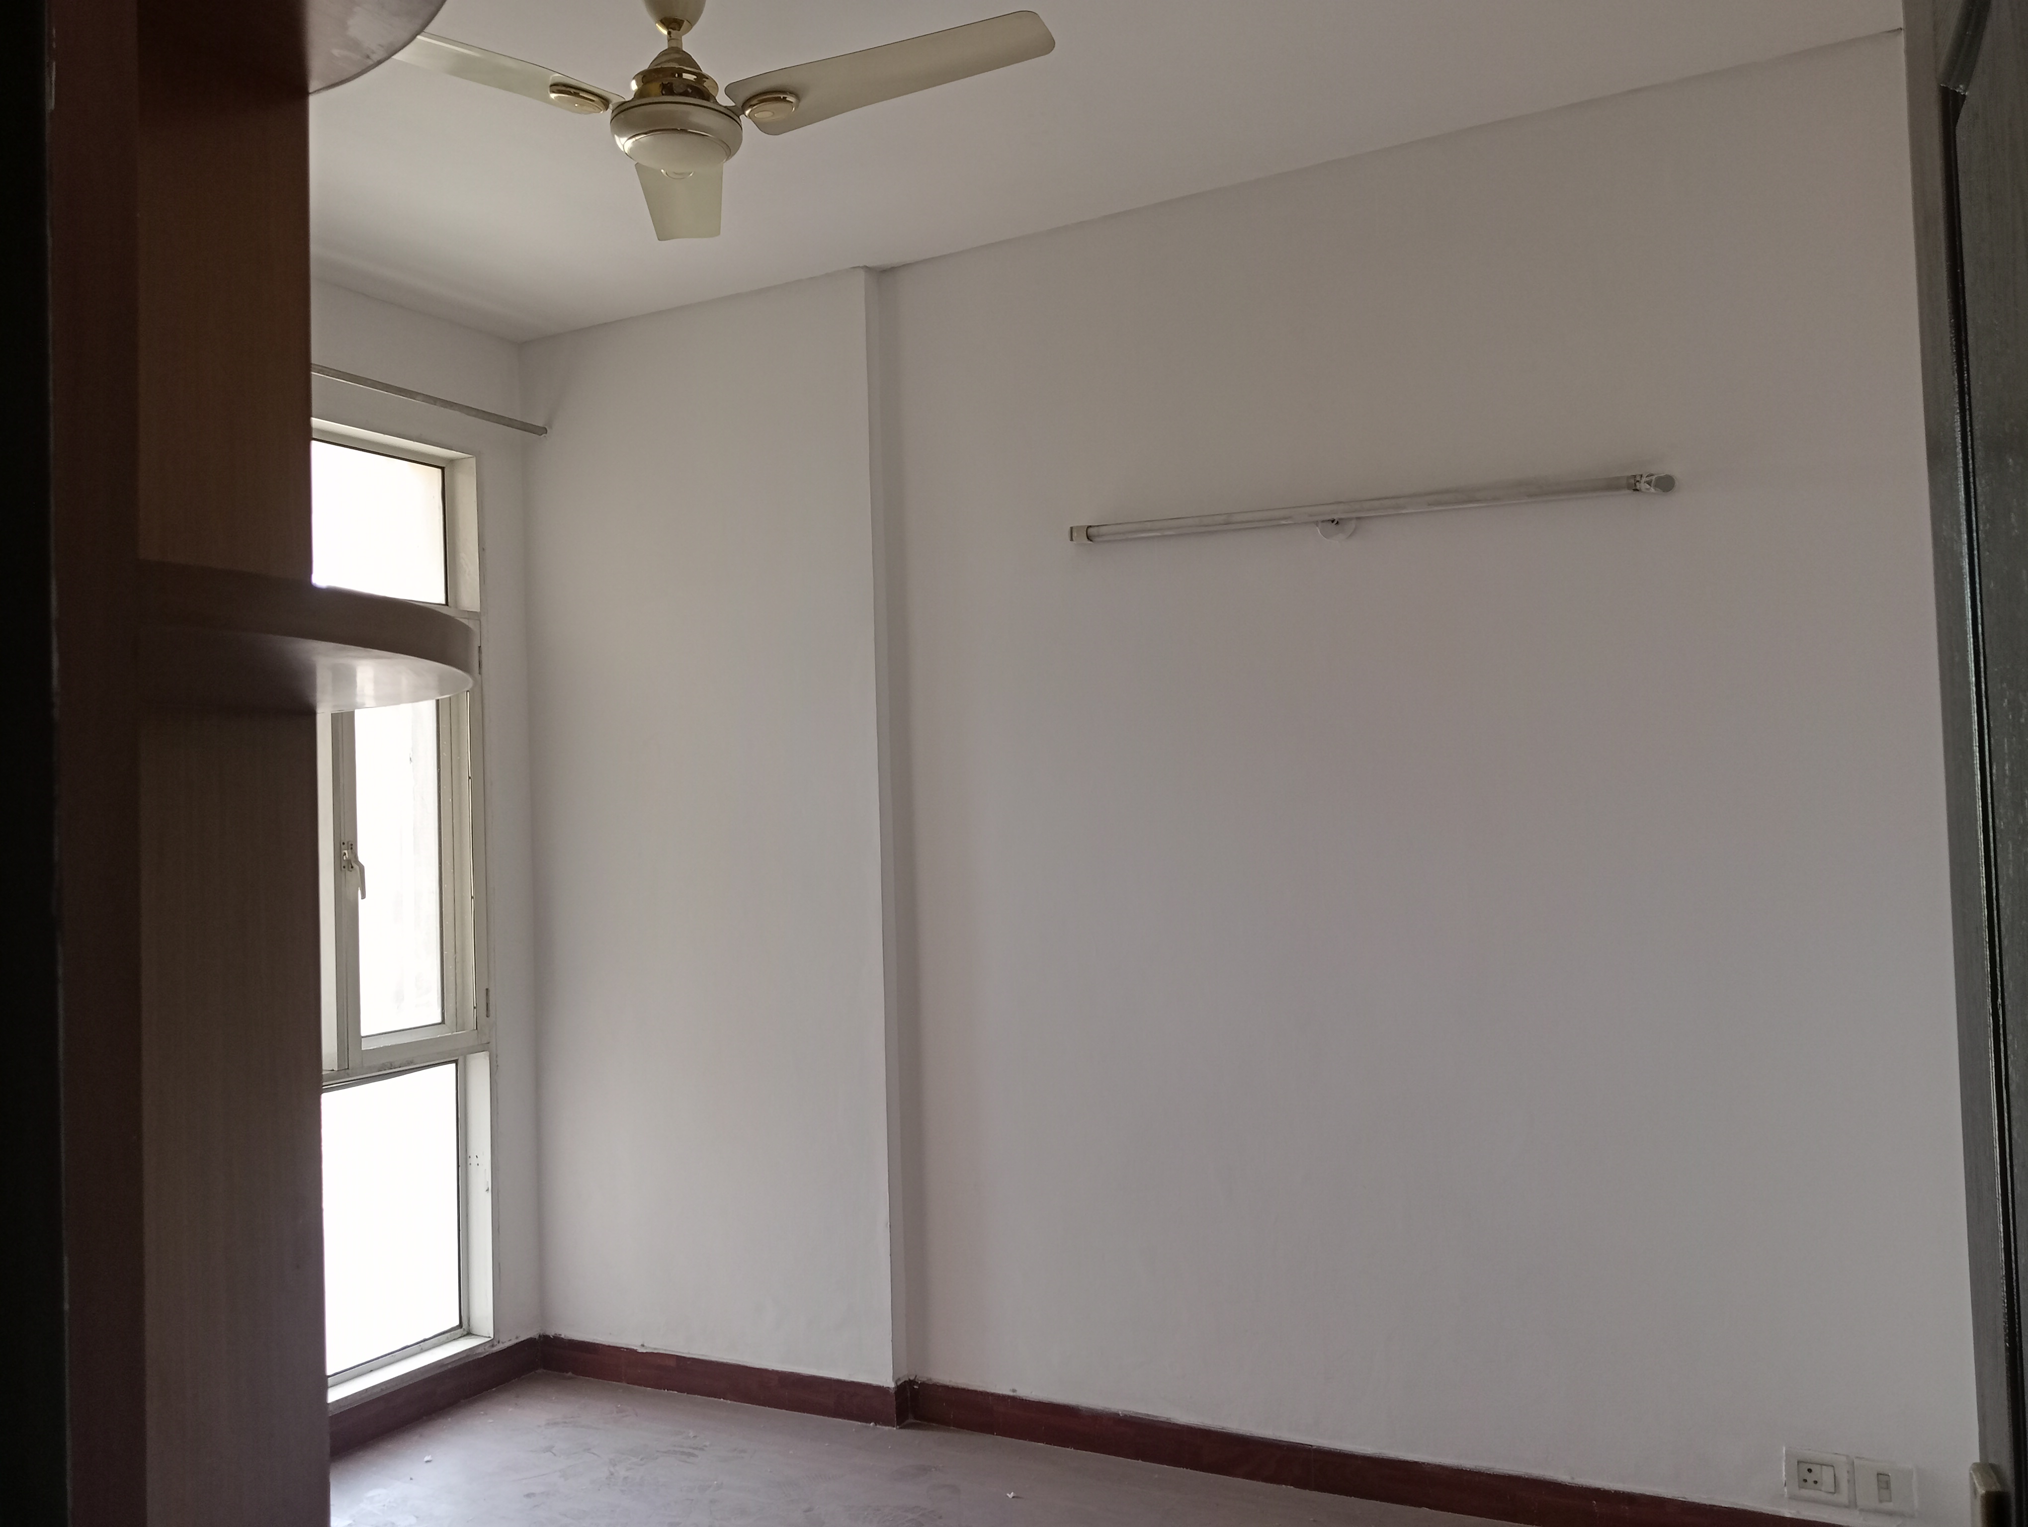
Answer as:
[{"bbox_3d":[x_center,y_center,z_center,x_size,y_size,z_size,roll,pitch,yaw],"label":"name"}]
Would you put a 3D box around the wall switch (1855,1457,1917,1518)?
[{"bbox_3d":[1.577,1.311,2.974,0.099,0.087,0.015,-3,-3,29],"label":"wall switch"}]

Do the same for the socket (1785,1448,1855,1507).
[{"bbox_3d":[1.483,1.317,3.025,0.112,0.087,0.015,-3,-3,29],"label":"socket"}]

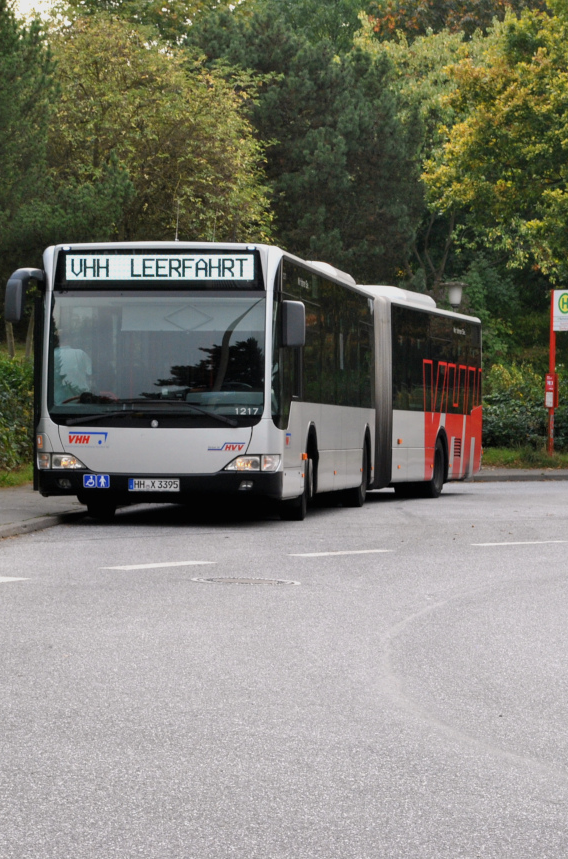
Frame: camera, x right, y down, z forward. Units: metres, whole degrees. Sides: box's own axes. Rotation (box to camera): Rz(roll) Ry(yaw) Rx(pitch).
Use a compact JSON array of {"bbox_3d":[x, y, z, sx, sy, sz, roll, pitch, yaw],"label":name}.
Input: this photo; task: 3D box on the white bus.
[{"bbox_3d":[0.120,-0.510,38.300,2.950,3.060,18.050,0,0,10],"label":"white bus"}]

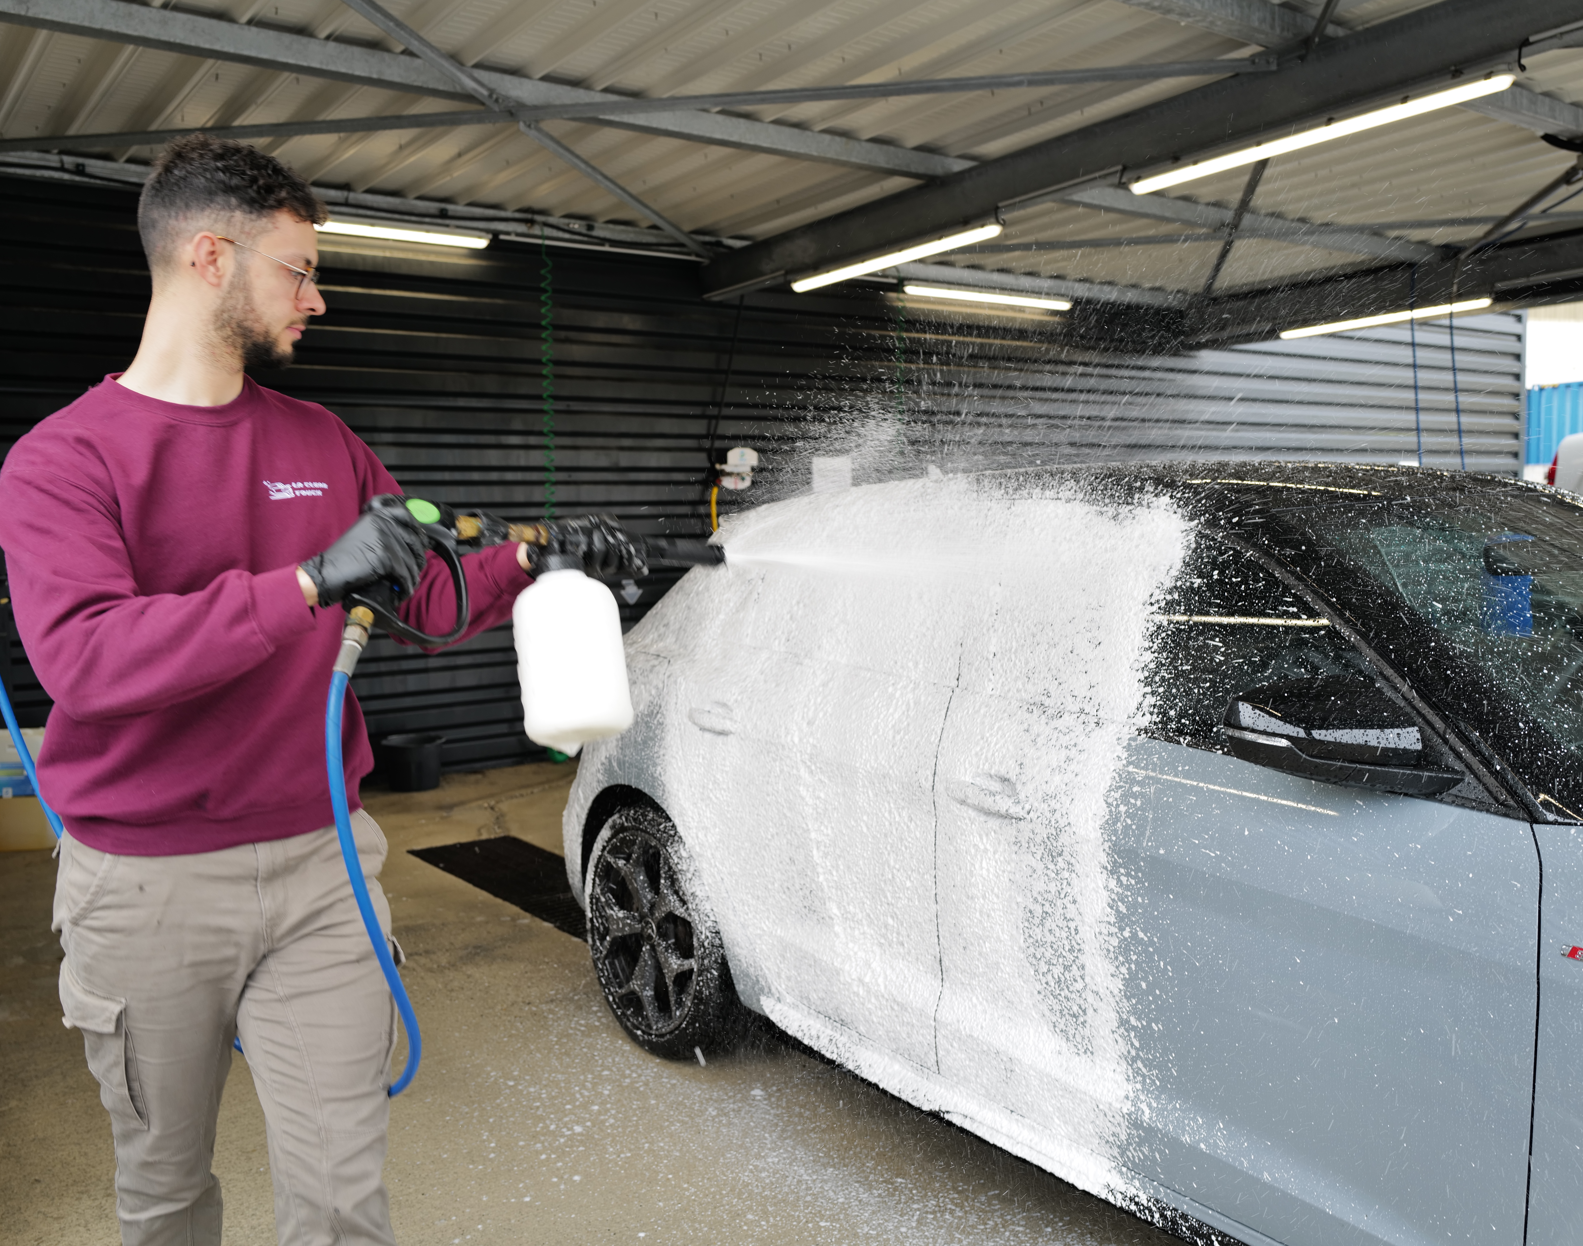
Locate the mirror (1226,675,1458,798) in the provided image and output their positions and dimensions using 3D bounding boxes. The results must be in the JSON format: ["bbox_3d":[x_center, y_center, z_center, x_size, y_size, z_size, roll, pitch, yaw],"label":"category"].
[{"bbox_3d":[0.730,0.145,1.933,0.215,0.165,0.225,-4,5,-36],"label":"mirror"}]

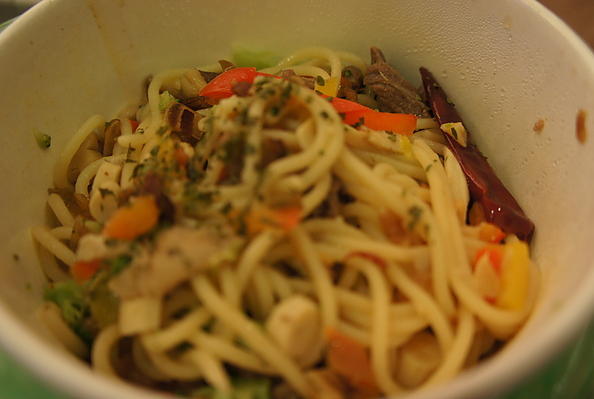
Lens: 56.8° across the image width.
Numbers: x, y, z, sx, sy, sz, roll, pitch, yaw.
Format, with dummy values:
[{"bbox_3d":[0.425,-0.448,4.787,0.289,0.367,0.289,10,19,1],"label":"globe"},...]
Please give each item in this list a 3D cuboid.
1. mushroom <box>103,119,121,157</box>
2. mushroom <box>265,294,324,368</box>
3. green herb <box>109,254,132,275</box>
[{"bbox_3d":[-0.052,-0.018,0.156,0.005,0.009,0.006,0,50,0],"label":"mushroom"},{"bbox_3d":[-0.001,0.028,0.118,0.012,0.011,0.012,0,50,0],"label":"mushroom"},{"bbox_3d":[-0.038,0.014,0.120,0.005,0.003,0.004,0,50,0],"label":"green herb"}]

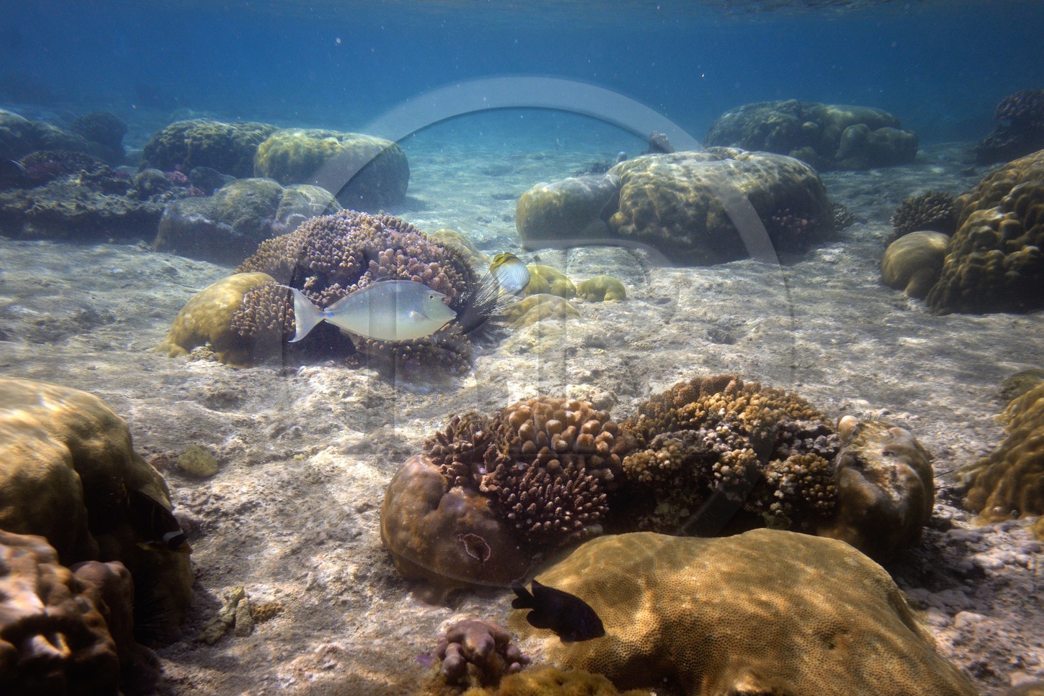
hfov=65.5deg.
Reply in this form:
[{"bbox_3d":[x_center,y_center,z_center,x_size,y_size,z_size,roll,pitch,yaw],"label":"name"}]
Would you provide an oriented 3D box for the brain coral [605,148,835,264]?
[{"bbox_3d":[0.839,-0.621,3.488,0.949,0.445,0.711,4,19,13],"label":"brain coral"}]

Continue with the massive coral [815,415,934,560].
[{"bbox_3d":[0.517,0.212,1.205,0.165,0.205,0.180,9,20,24],"label":"massive coral"}]

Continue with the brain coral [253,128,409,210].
[{"bbox_3d":[-1.135,-1.086,4.873,0.899,0.449,0.764,-4,19,-12],"label":"brain coral"}]

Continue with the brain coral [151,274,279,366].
[{"bbox_3d":[-0.830,-0.086,2.223,0.325,0.234,0.277,-7,20,-20],"label":"brain coral"}]

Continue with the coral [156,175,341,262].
[{"bbox_3d":[-1.147,-0.555,3.468,0.779,0.332,0.545,-6,19,-17],"label":"coral"}]

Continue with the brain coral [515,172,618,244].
[{"bbox_3d":[0.231,-0.665,3.839,0.525,0.306,0.446,1,19,3],"label":"brain coral"}]

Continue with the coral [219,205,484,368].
[{"bbox_3d":[-0.442,-0.163,2.181,0.647,0.405,0.518,-4,19,-11],"label":"coral"}]

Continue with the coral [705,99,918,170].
[{"bbox_3d":[2.469,-1.858,7.017,1.724,0.553,1.206,6,19,18],"label":"coral"}]

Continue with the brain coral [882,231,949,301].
[{"bbox_3d":[1.310,-0.272,2.670,0.225,0.210,0.230,9,20,25],"label":"brain coral"}]

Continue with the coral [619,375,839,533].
[{"bbox_3d":[0.340,0.187,1.346,0.354,0.271,0.265,5,19,15],"label":"coral"}]

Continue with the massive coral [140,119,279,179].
[{"bbox_3d":[-2.090,-1.320,5.550,0.950,0.430,0.780,-7,19,-19],"label":"massive coral"}]

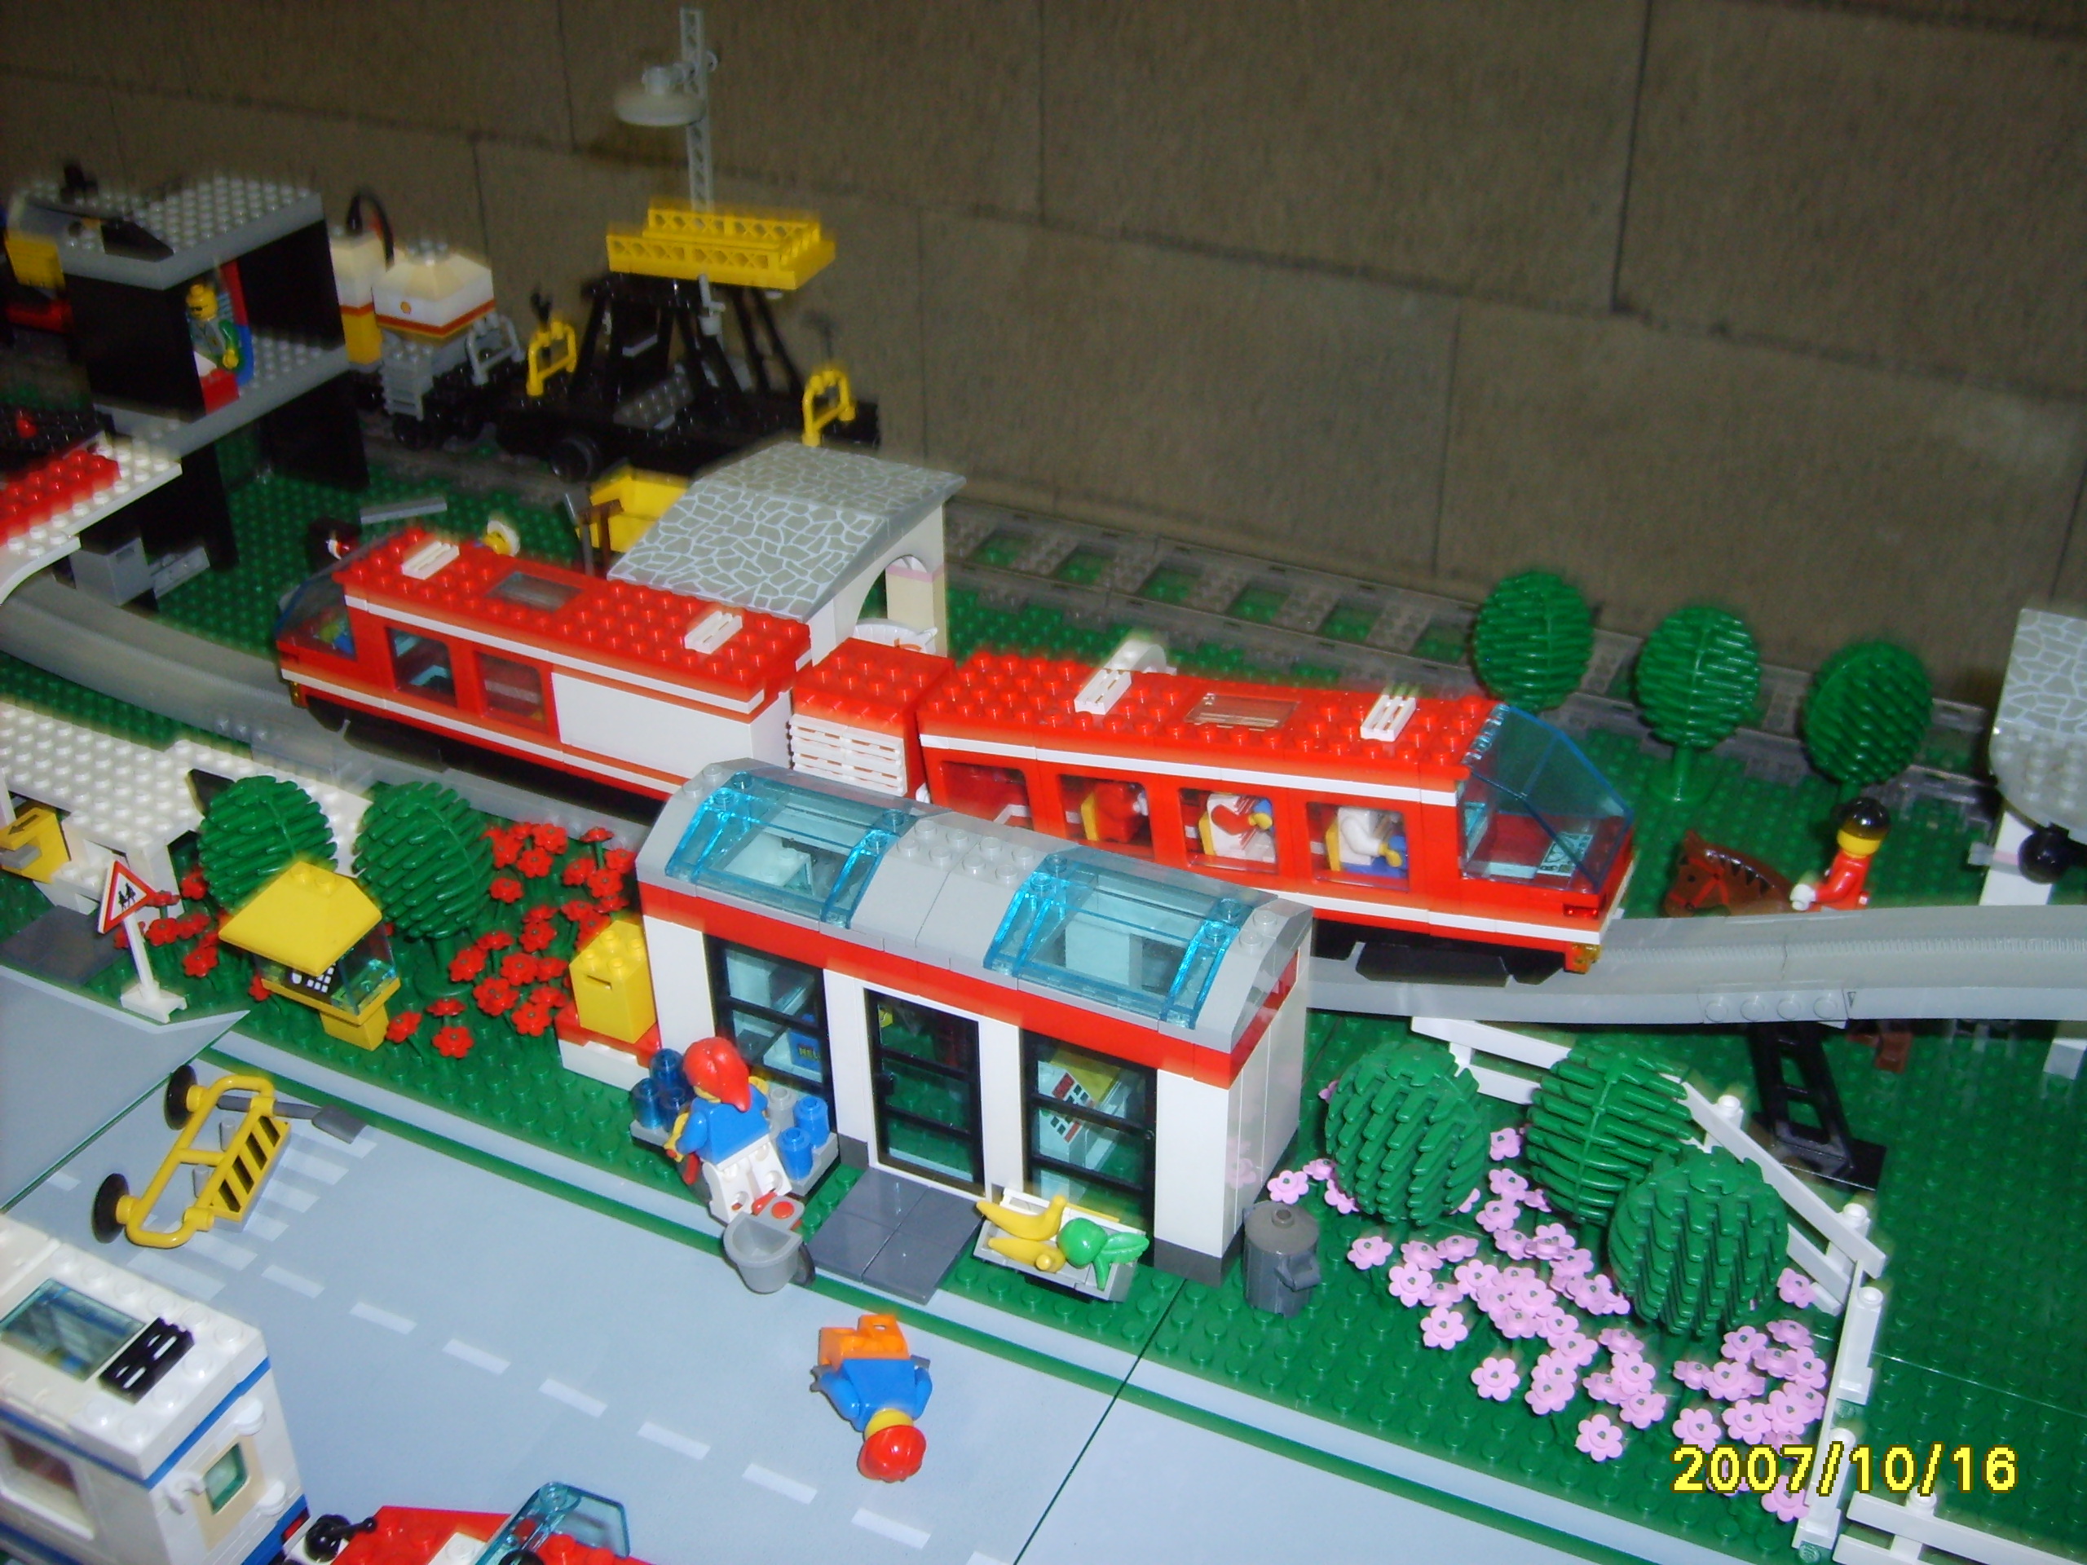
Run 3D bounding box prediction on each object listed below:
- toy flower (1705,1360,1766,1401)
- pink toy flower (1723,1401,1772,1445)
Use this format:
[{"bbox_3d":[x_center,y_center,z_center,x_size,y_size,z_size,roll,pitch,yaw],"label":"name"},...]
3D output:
[{"bbox_3d":[0.142,0.124,0.437,0.010,0.004,0.009,0,43,18],"label":"toy flower"},{"bbox_3d":[0.143,0.130,0.430,0.010,0.004,0.009,0,51,14],"label":"pink toy flower"}]

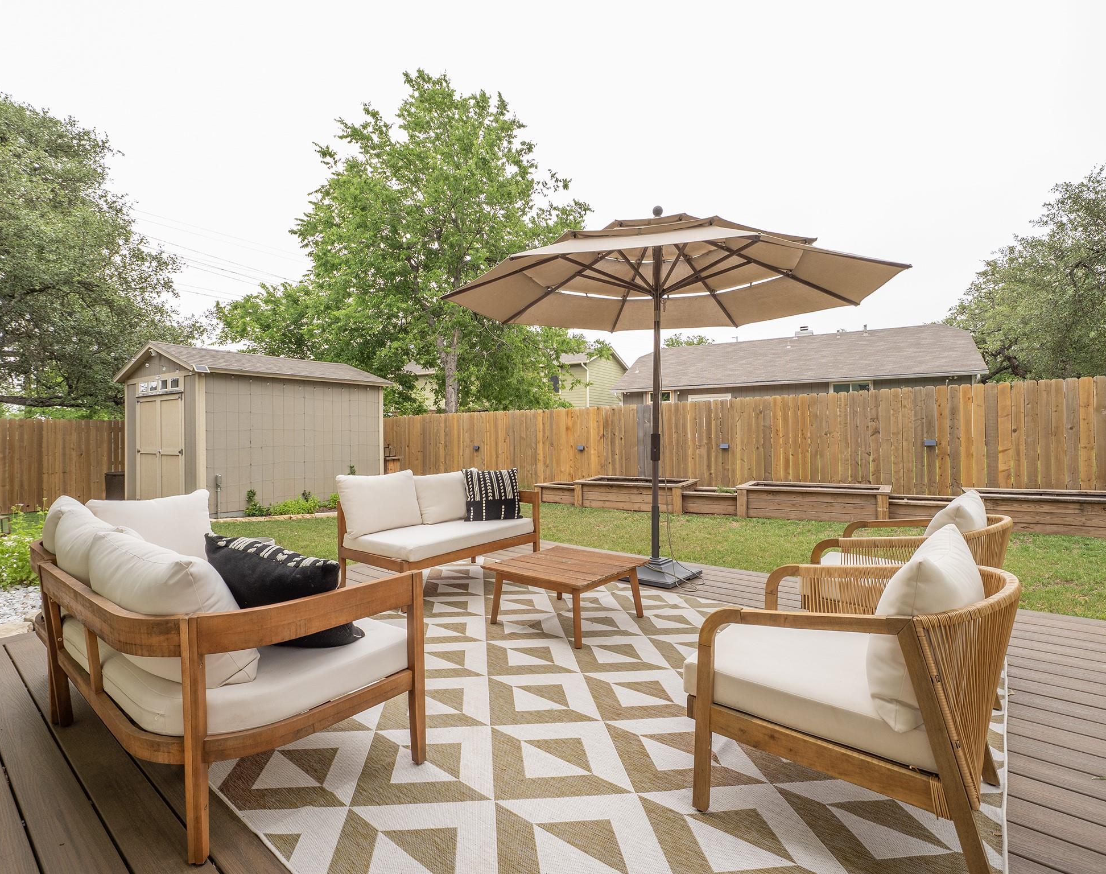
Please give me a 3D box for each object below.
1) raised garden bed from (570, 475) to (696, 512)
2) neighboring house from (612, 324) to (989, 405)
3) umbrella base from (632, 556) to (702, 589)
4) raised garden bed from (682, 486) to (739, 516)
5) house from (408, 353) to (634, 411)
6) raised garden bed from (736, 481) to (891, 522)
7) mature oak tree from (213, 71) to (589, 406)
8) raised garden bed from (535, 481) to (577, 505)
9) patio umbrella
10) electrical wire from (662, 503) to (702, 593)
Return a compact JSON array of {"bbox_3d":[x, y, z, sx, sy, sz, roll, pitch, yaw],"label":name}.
[{"bbox_3d":[1.443,0.996,9.349,2.007,0.455,0.900,-1,-1,34],"label":"raised garden bed"},{"bbox_3d":[7.929,-1.014,17.839,9.500,4.650,7.600,-1,-1,29],"label":"neighboring house"},{"bbox_3d":[0.787,1.017,4.166,0.530,0.125,0.530,-2,-1,39],"label":"umbrella base"},{"bbox_3d":[2.599,1.021,8.520,0.864,0.325,0.720,-1,-1,34],"label":"raised garden bed"},{"bbox_3d":[-1.584,-1.776,33.506,11.200,7.000,8.500,-1,-1,26],"label":"house"},{"bbox_3d":[3.752,0.940,7.791,1.933,0.455,0.900,-1,-1,34],"label":"raised garden bed"},{"bbox_3d":[-4.489,-4.915,16.574,11.600,12.750,10.500,-1,-1,0],"label":"mature oak tree"},{"bbox_3d":[0.255,1.060,10.102,0.883,0.325,0.720,-1,-1,34],"label":"raised garden bed"},{"bbox_3d":[0.807,-0.363,4.187,3.300,2.880,3.300,-1,-1,0],"label":"patio umbrella"},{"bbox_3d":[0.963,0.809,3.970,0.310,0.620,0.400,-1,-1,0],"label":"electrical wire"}]

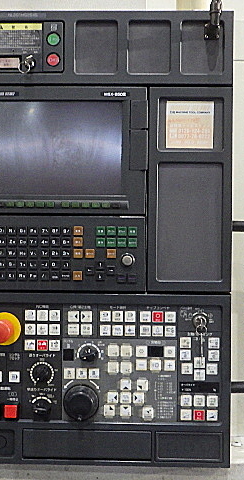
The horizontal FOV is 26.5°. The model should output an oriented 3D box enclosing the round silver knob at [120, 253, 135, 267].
[{"bbox_3d":[0.011,0.035,0.906,0.025,0.025,0.016,1,0,1],"label":"round silver knob"}]

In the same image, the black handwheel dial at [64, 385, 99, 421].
[{"bbox_3d":[-0.069,0.283,0.899,0.062,0.062,0.034,1,0,1],"label":"black handwheel dial"}]

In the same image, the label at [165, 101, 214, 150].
[{"bbox_3d":[0.121,-0.203,0.915,0.085,0.085,0.002,1,0,1],"label":"label"}]

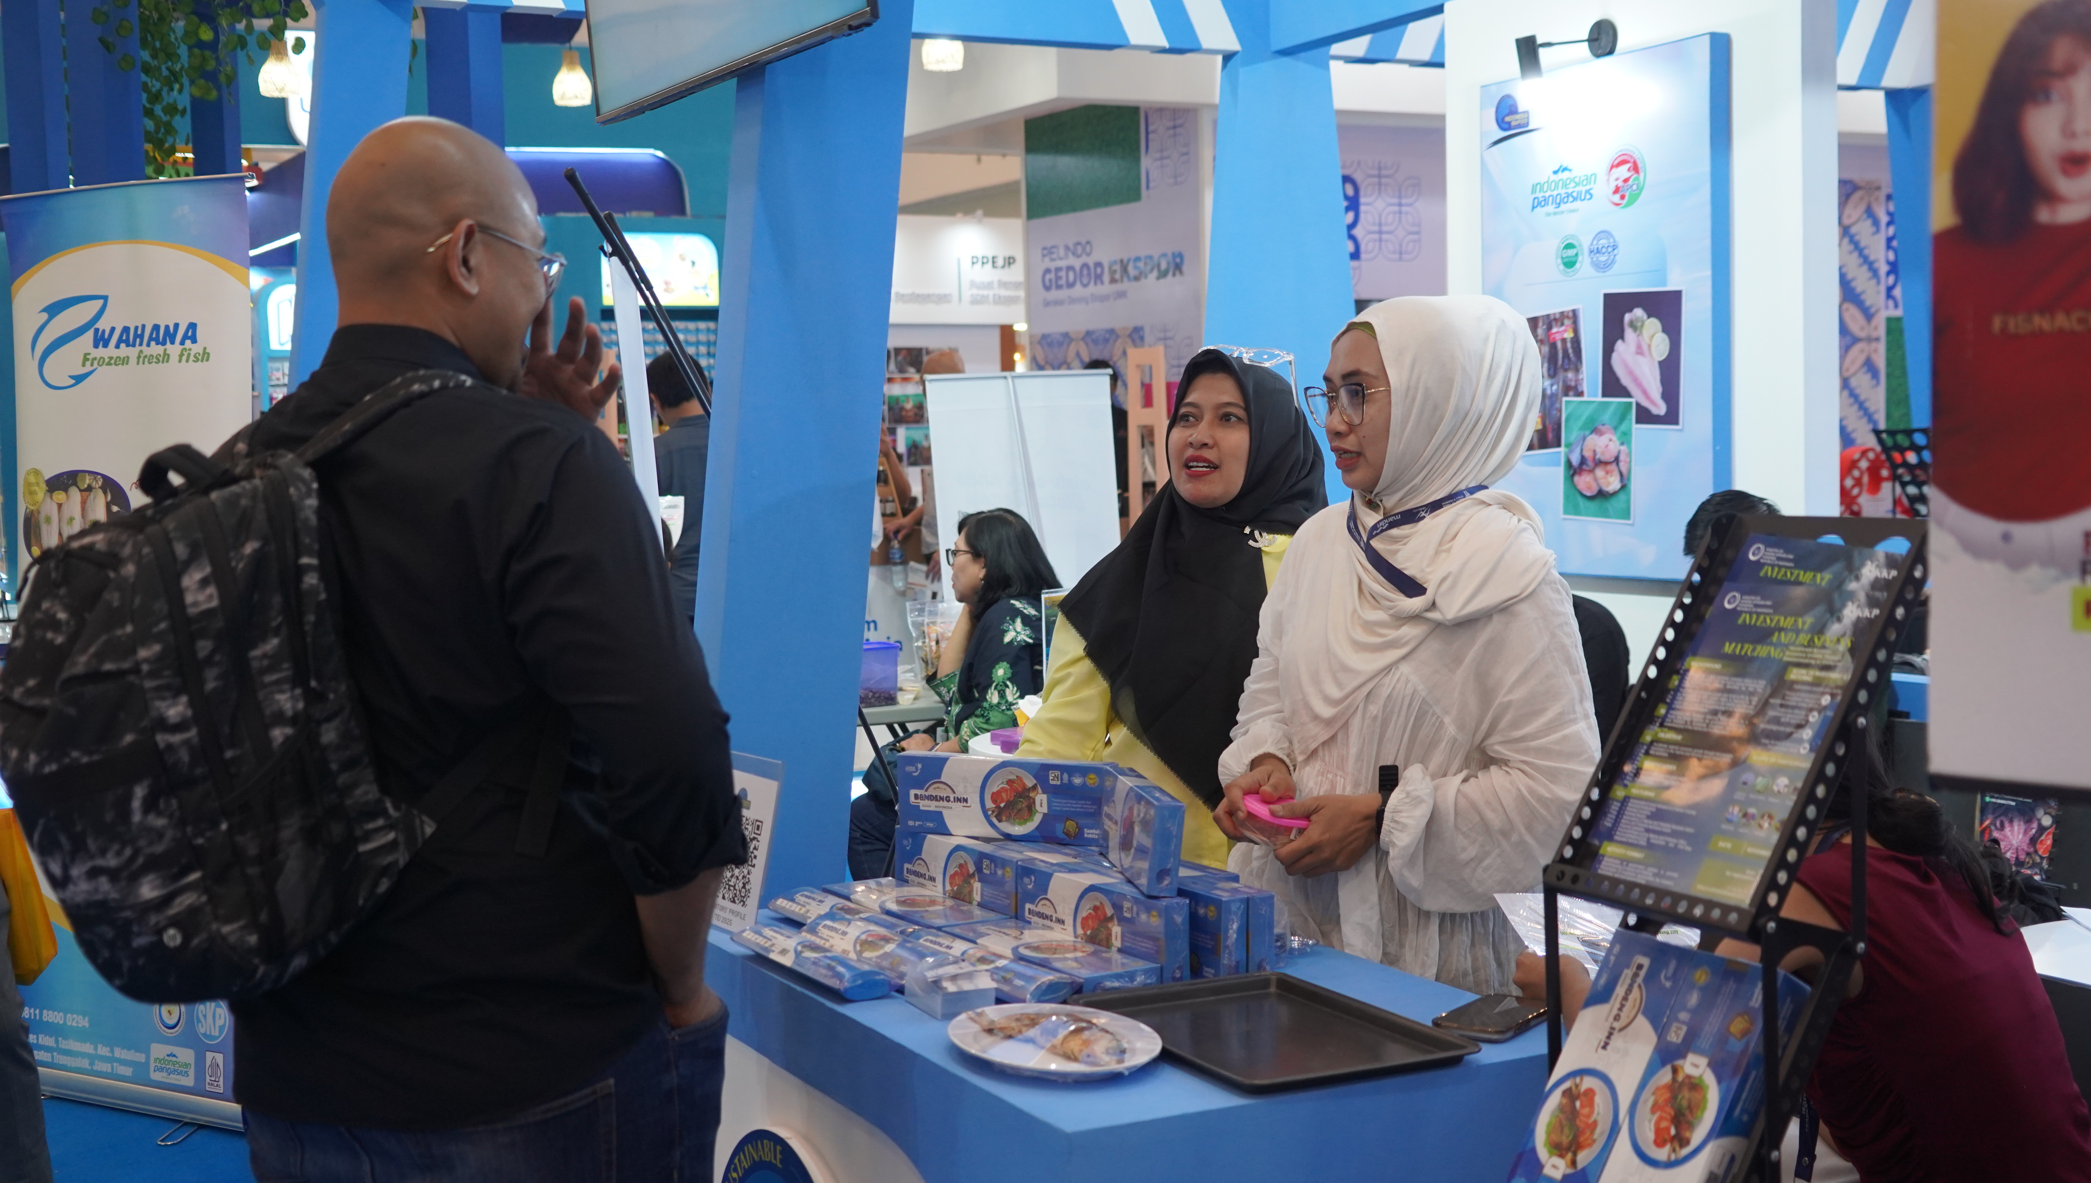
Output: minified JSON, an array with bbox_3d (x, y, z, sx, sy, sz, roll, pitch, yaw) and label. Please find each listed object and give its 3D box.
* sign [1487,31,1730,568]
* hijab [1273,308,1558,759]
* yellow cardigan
[{"bbox_3d":[1.331,-0.659,5.314,0.062,1.235,0.796,-4,5,-29],"label":"sign"},{"bbox_3d":[0.460,-0.079,2.720,0.280,0.560,0.310,-6,6,-42],"label":"hijab"},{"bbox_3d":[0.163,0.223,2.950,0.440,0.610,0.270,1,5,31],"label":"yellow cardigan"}]

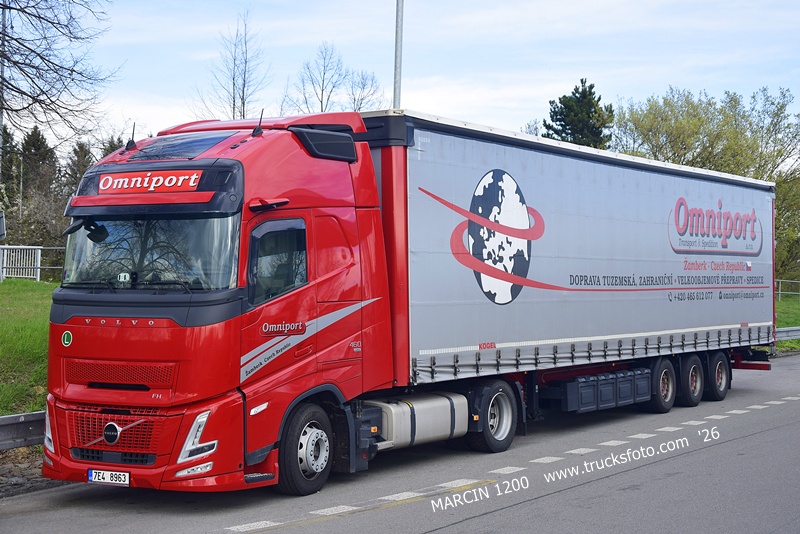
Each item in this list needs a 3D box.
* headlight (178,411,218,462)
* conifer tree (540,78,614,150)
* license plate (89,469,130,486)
[{"bbox_3d":[-1.825,1.545,11.495,0.356,0.480,0.150,-1,-1,19],"label":"headlight"},{"bbox_3d":[8.405,-3.764,60.000,4.600,10.600,4.600,0,-1,0],"label":"conifer tree"},{"bbox_3d":[-2.713,1.968,11.831,0.525,0.122,0.020,-1,-1,33],"label":"license plate"}]

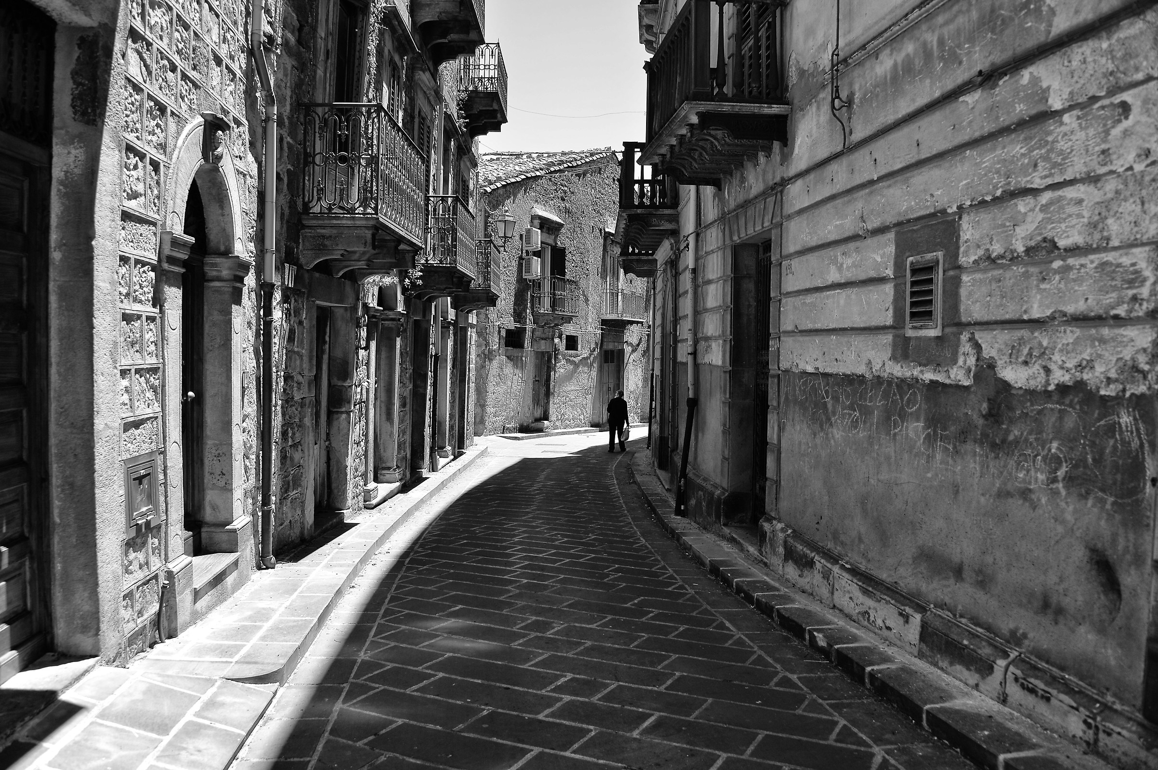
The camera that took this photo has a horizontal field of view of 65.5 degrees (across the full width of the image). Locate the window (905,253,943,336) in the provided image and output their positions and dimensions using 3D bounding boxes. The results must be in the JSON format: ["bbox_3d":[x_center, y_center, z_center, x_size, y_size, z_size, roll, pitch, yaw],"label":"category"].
[{"bbox_3d":[2.132,-0.552,5.513,0.100,0.500,0.430,1,2,-7],"label":"window"}]

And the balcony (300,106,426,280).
[{"bbox_3d":[-2.110,-1.810,9.180,0.730,1.420,2.420,1,2,0],"label":"balcony"}]

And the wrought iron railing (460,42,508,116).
[{"bbox_3d":[-2.020,-6.480,19.250,0.800,0.990,2.150,1,2,1],"label":"wrought iron railing"}]

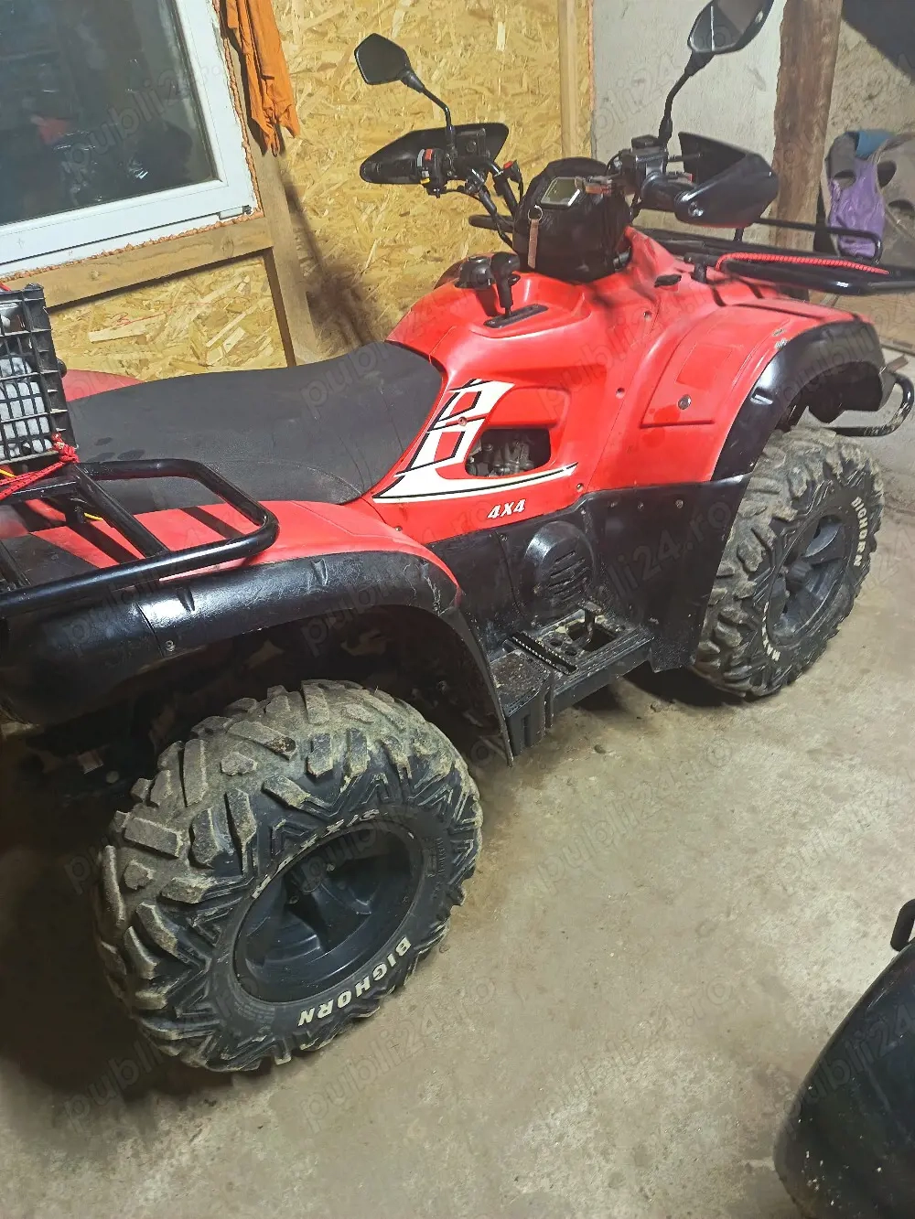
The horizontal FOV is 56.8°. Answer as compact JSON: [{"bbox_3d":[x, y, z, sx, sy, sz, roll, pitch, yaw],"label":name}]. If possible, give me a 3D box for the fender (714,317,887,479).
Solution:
[{"bbox_3d":[0.715,-0.447,1.743,0.626,0.268,0.182,-28,40,-26],"label":"fender"}]

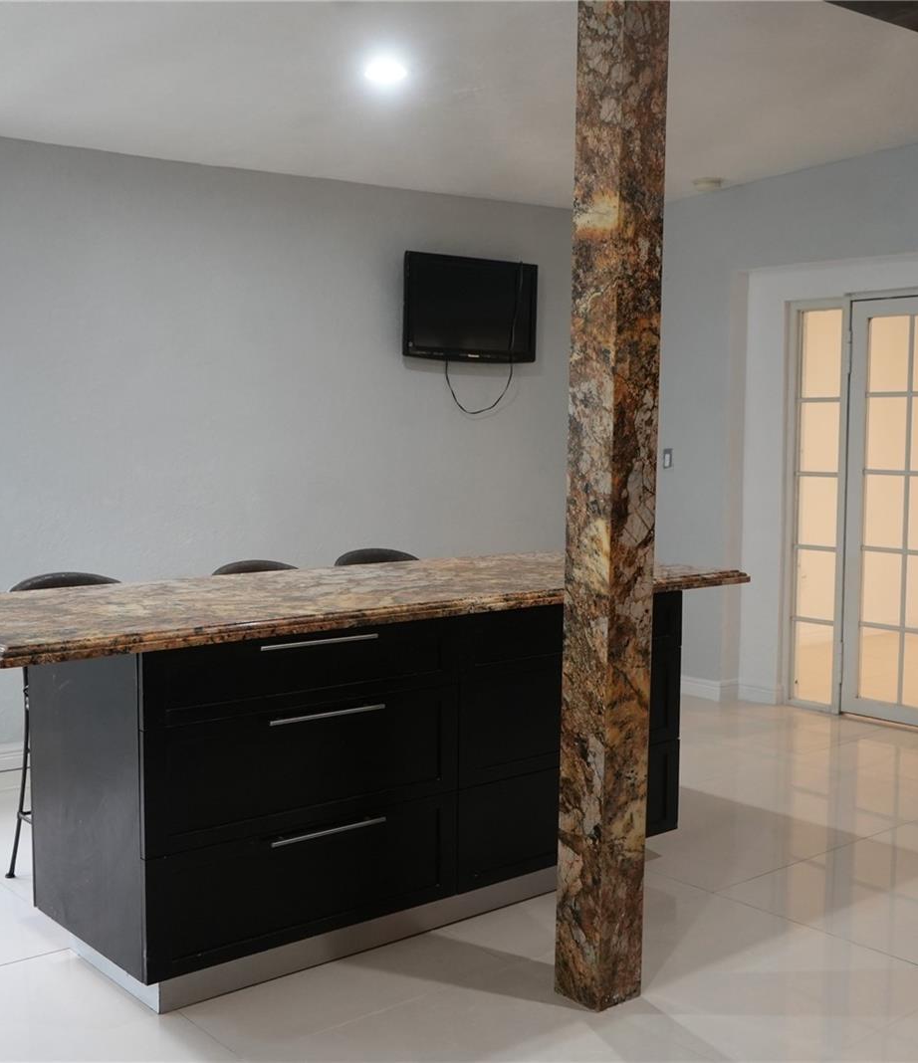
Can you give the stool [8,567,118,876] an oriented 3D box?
[{"bbox_3d":[-1.095,0.602,3.775,0.430,0.935,0.450,-3,6,-40],"label":"stool"}]

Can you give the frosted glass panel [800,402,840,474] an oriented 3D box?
[{"bbox_3d":[1.808,-0.471,6.216,0.015,0.355,0.215,-4,6,-43],"label":"frosted glass panel"}]

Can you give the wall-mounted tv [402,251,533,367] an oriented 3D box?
[{"bbox_3d":[0.046,-1.071,5.964,0.765,0.485,0.090,-2,5,-34],"label":"wall-mounted tv"}]

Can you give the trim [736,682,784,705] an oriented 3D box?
[{"bbox_3d":[1.548,0.836,6.403,0.018,0.105,0.250,-4,6,-43],"label":"trim"}]

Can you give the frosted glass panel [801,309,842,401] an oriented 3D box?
[{"bbox_3d":[1.811,-0.886,6.185,0.015,0.430,0.215,-4,6,-43],"label":"frosted glass panel"}]

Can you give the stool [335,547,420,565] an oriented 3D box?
[{"bbox_3d":[-0.197,0.548,4.530,0.430,0.940,0.450,-3,6,-40],"label":"stool"}]

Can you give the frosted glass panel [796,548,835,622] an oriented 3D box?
[{"bbox_3d":[1.806,0.270,6.269,0.015,0.360,0.215,-4,6,-43],"label":"frosted glass panel"}]

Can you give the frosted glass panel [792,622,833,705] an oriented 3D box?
[{"bbox_3d":[1.804,0.671,6.299,0.015,0.400,0.215,-4,6,-43],"label":"frosted glass panel"}]

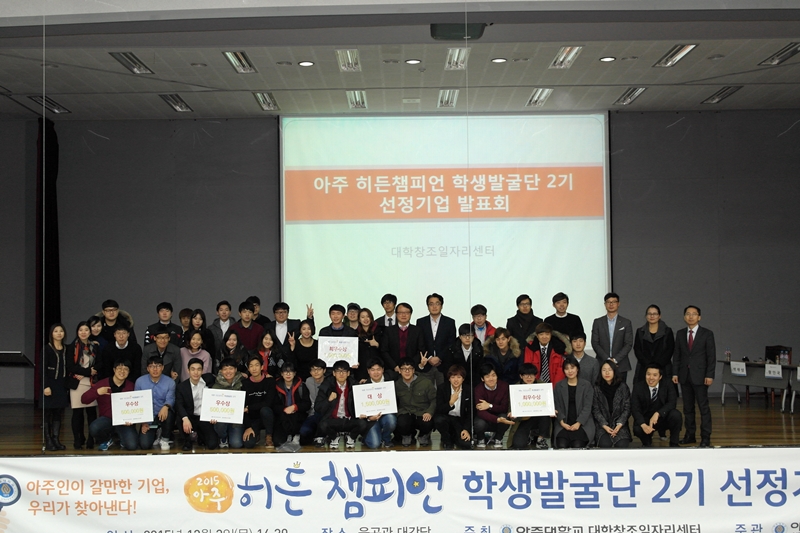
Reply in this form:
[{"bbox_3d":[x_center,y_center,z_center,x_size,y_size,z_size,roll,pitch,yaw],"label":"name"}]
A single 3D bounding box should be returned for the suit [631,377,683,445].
[{"bbox_3d":[3.167,1.761,11.750,0.590,0.820,0.600,-1,-2,10],"label":"suit"}]

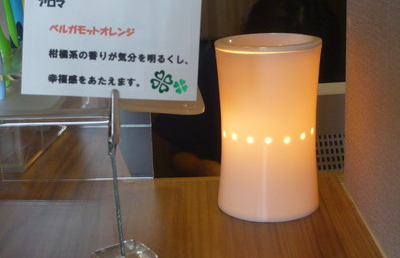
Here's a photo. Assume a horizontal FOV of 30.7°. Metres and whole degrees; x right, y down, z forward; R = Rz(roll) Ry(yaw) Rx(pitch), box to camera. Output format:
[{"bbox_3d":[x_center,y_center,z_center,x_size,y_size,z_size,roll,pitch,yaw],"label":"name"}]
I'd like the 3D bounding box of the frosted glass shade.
[{"bbox_3d":[0.048,-0.003,0.510,0.073,0.117,0.073,-2,17,0],"label":"frosted glass shade"}]

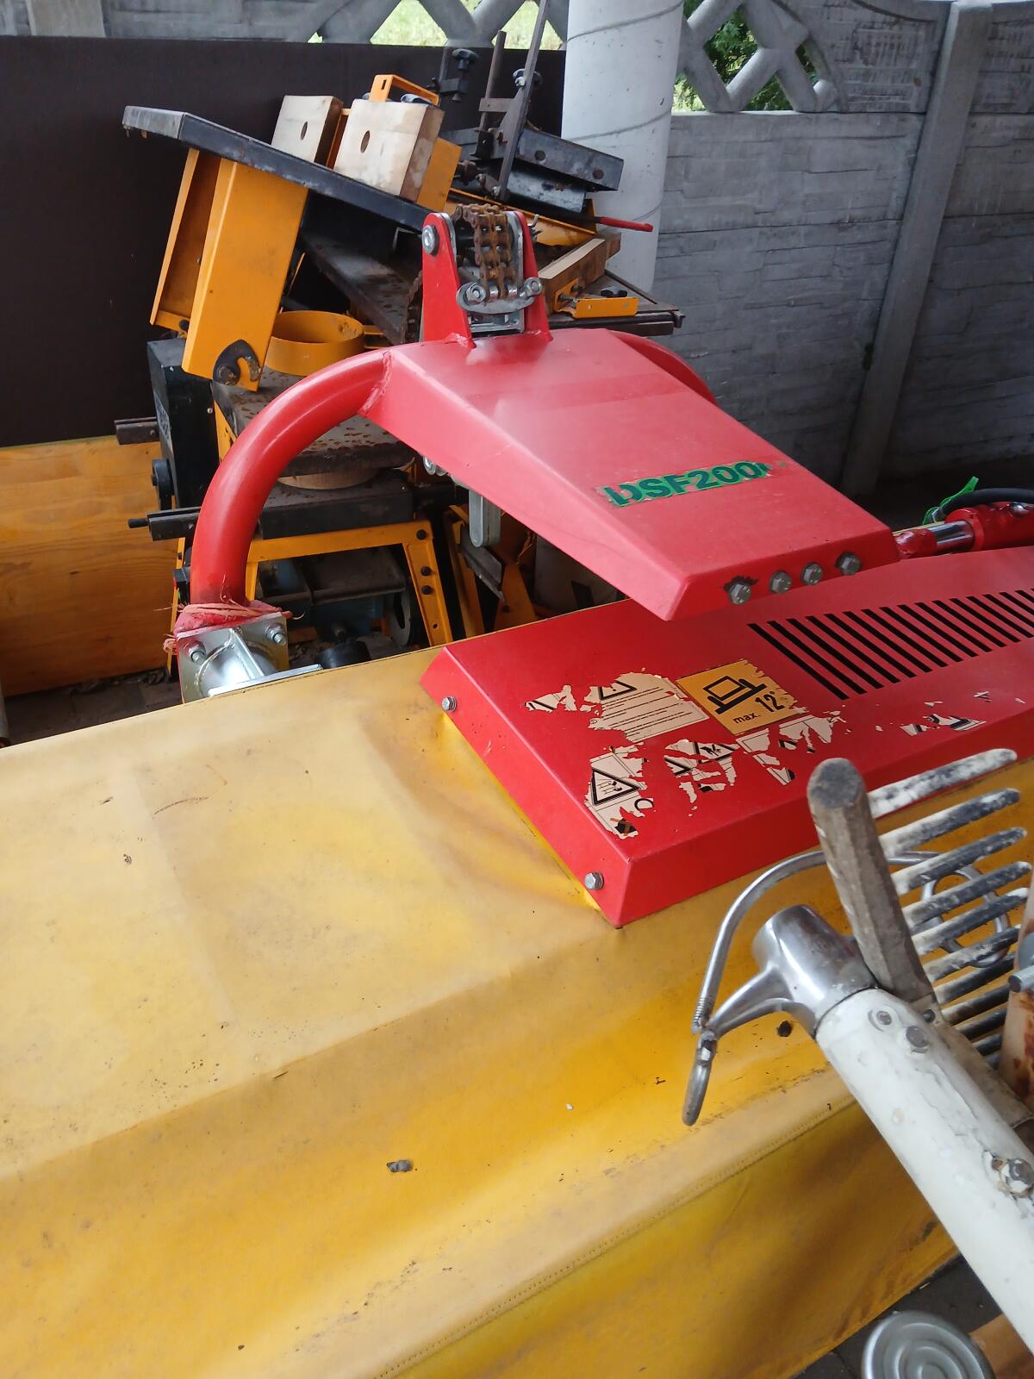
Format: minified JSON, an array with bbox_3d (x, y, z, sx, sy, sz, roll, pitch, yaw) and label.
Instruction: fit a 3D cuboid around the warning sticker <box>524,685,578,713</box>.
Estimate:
[{"bbox_3d":[0.038,0.013,1.047,0.059,0.004,0.038,-14,43,-30],"label":"warning sticker"}]

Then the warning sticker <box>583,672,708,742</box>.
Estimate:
[{"bbox_3d":[0.123,0.016,1.065,0.127,0.004,0.097,-14,43,-30],"label":"warning sticker"}]

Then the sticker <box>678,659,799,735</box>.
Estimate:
[{"bbox_3d":[0.240,0.006,1.107,0.104,0.004,0.102,-14,43,-30],"label":"sticker"}]

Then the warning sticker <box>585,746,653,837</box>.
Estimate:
[{"bbox_3d":[0.095,0.093,0.956,0.078,0.004,0.103,-14,43,-30],"label":"warning sticker"}]

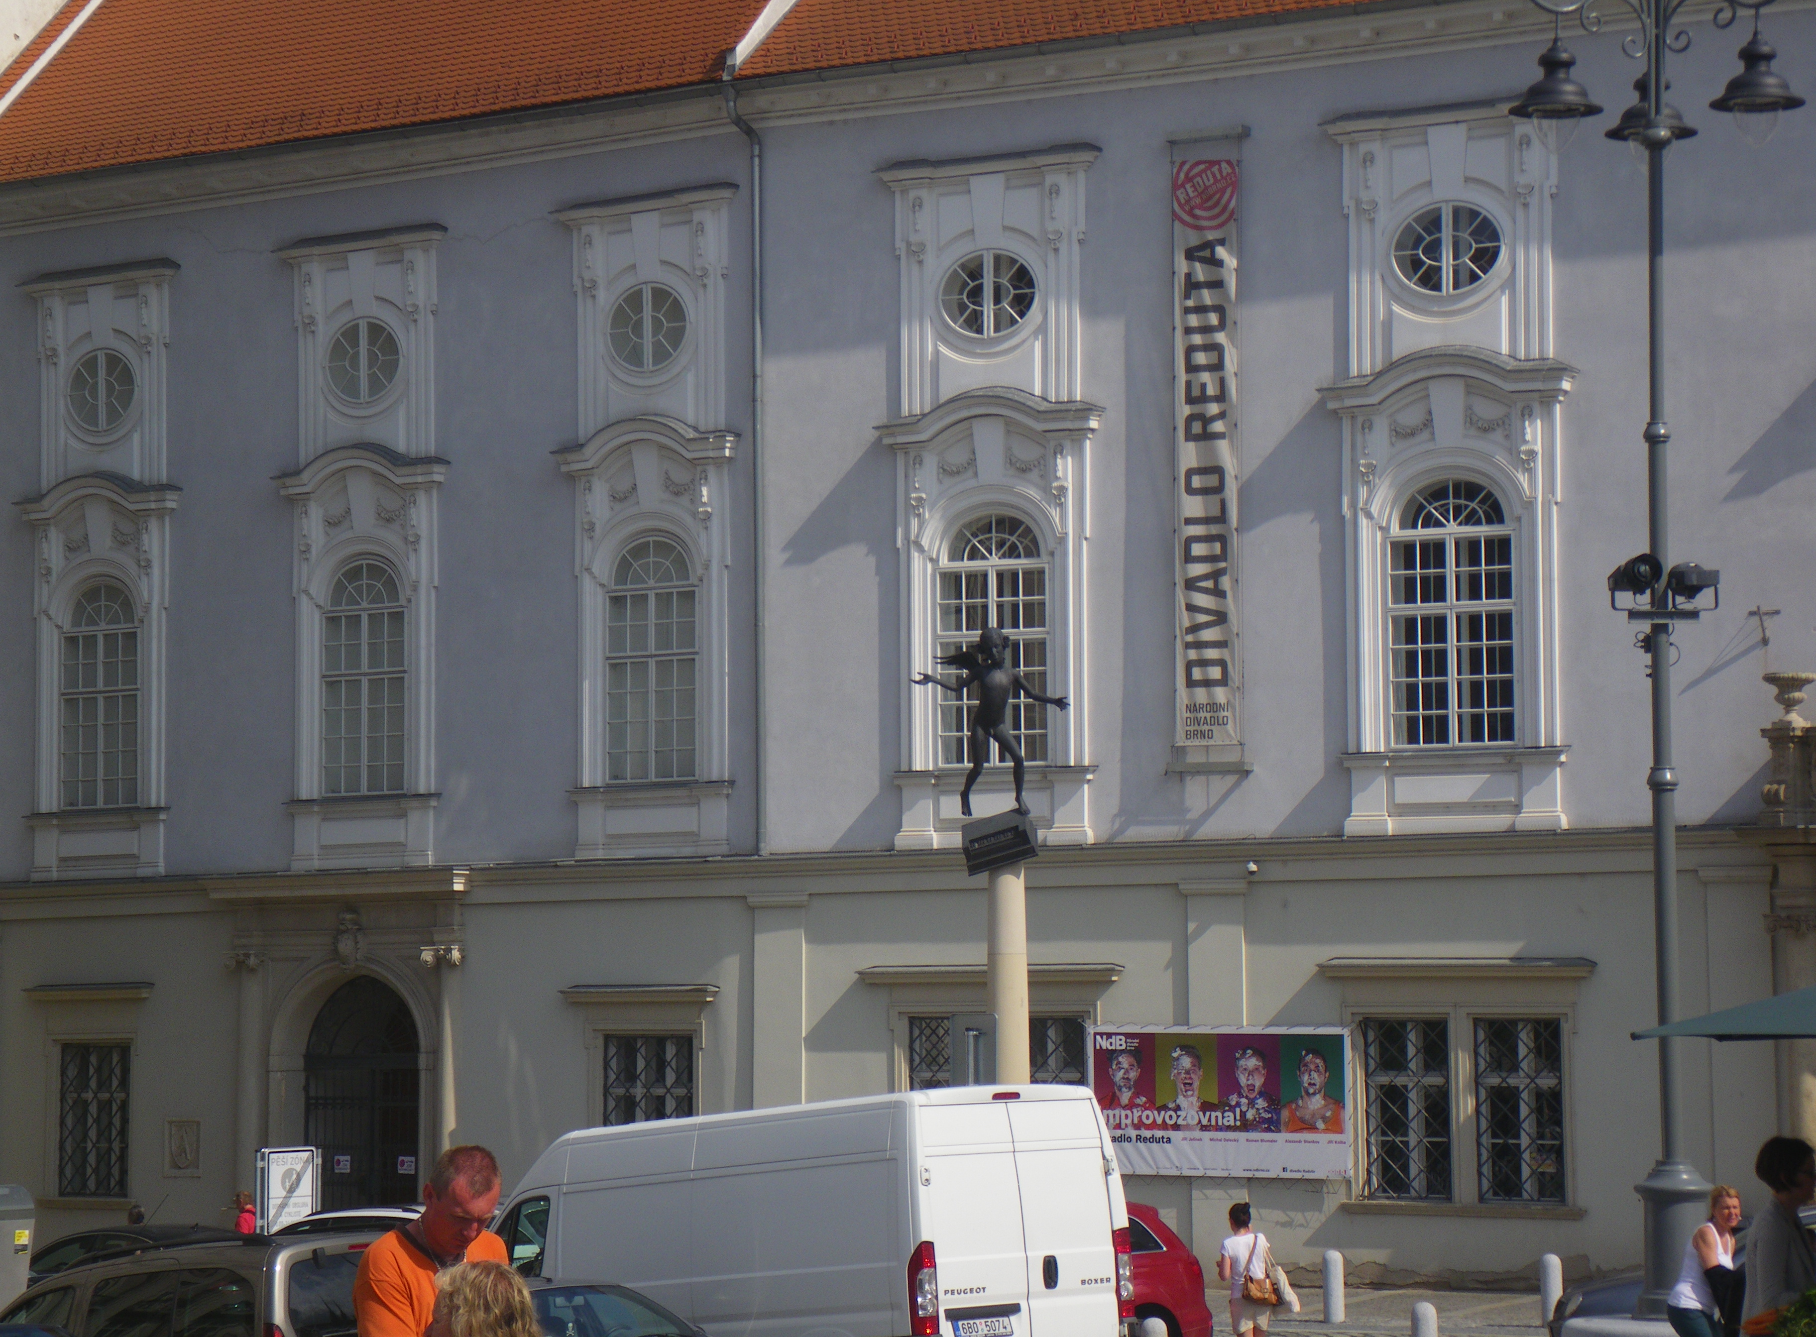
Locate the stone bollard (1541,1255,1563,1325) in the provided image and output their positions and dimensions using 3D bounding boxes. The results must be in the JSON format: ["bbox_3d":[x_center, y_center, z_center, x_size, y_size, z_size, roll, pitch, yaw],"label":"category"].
[{"bbox_3d":[6.660,6.434,51.000,0.226,0.763,0.226,0,-5,0],"label":"stone bollard"}]

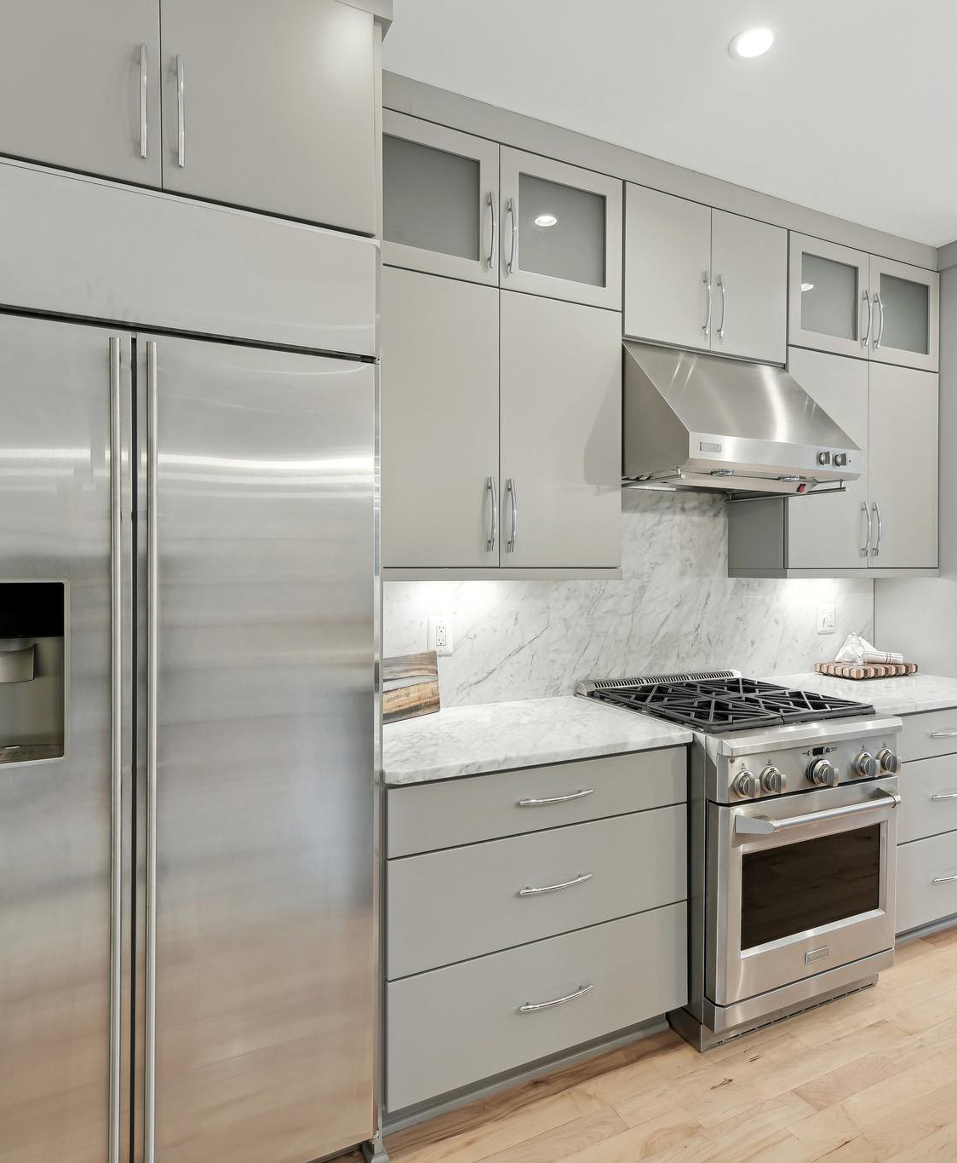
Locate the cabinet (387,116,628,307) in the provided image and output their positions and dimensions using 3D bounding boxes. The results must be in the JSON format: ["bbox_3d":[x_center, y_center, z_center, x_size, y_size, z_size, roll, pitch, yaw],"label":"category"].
[{"bbox_3d":[0.004,-1.102,2.171,0.900,0.443,0.302,0,1,-25],"label":"cabinet"}]

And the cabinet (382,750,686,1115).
[{"bbox_3d":[0.071,0.875,2.047,0.903,0.812,0.609,0,1,-25],"label":"cabinet"}]

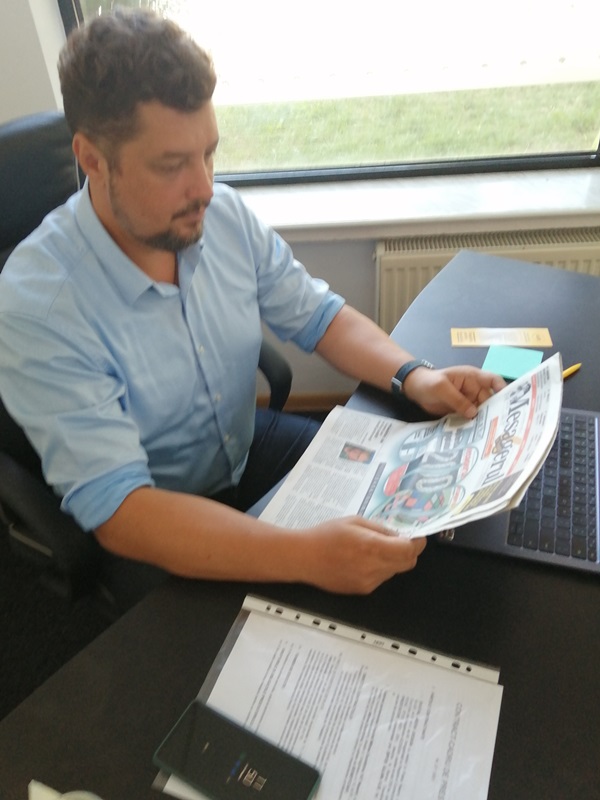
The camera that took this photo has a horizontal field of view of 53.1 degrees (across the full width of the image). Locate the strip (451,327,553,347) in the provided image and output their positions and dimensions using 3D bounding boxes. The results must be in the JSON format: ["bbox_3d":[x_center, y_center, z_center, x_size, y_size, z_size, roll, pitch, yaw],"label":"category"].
[{"bbox_3d":[0.382,-0.121,1.148,0.180,0.004,0.064,1,39,11],"label":"strip"}]

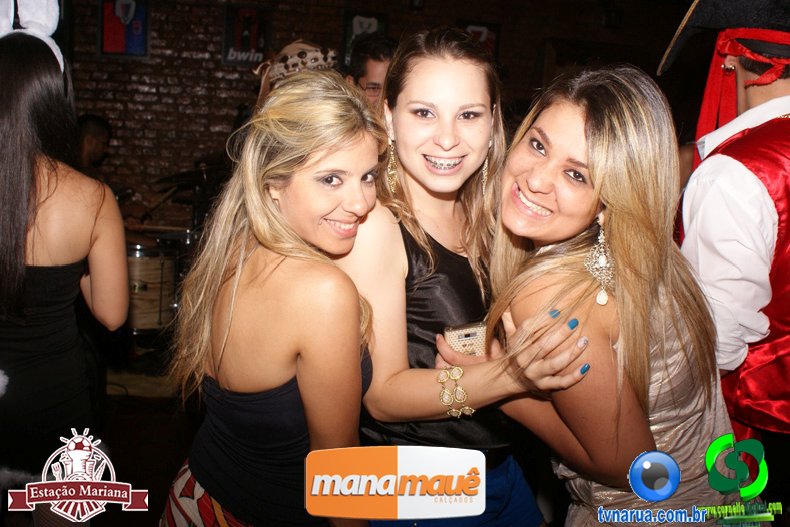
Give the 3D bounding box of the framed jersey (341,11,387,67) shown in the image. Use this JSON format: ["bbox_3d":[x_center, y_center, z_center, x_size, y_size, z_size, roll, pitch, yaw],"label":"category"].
[{"bbox_3d":[-0.243,-1.762,5.685,0.345,0.415,0.040,1,4,-12],"label":"framed jersey"}]

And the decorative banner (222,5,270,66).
[{"bbox_3d":[-1.124,-1.733,5.500,0.355,0.440,0.040,1,4,-12],"label":"decorative banner"}]

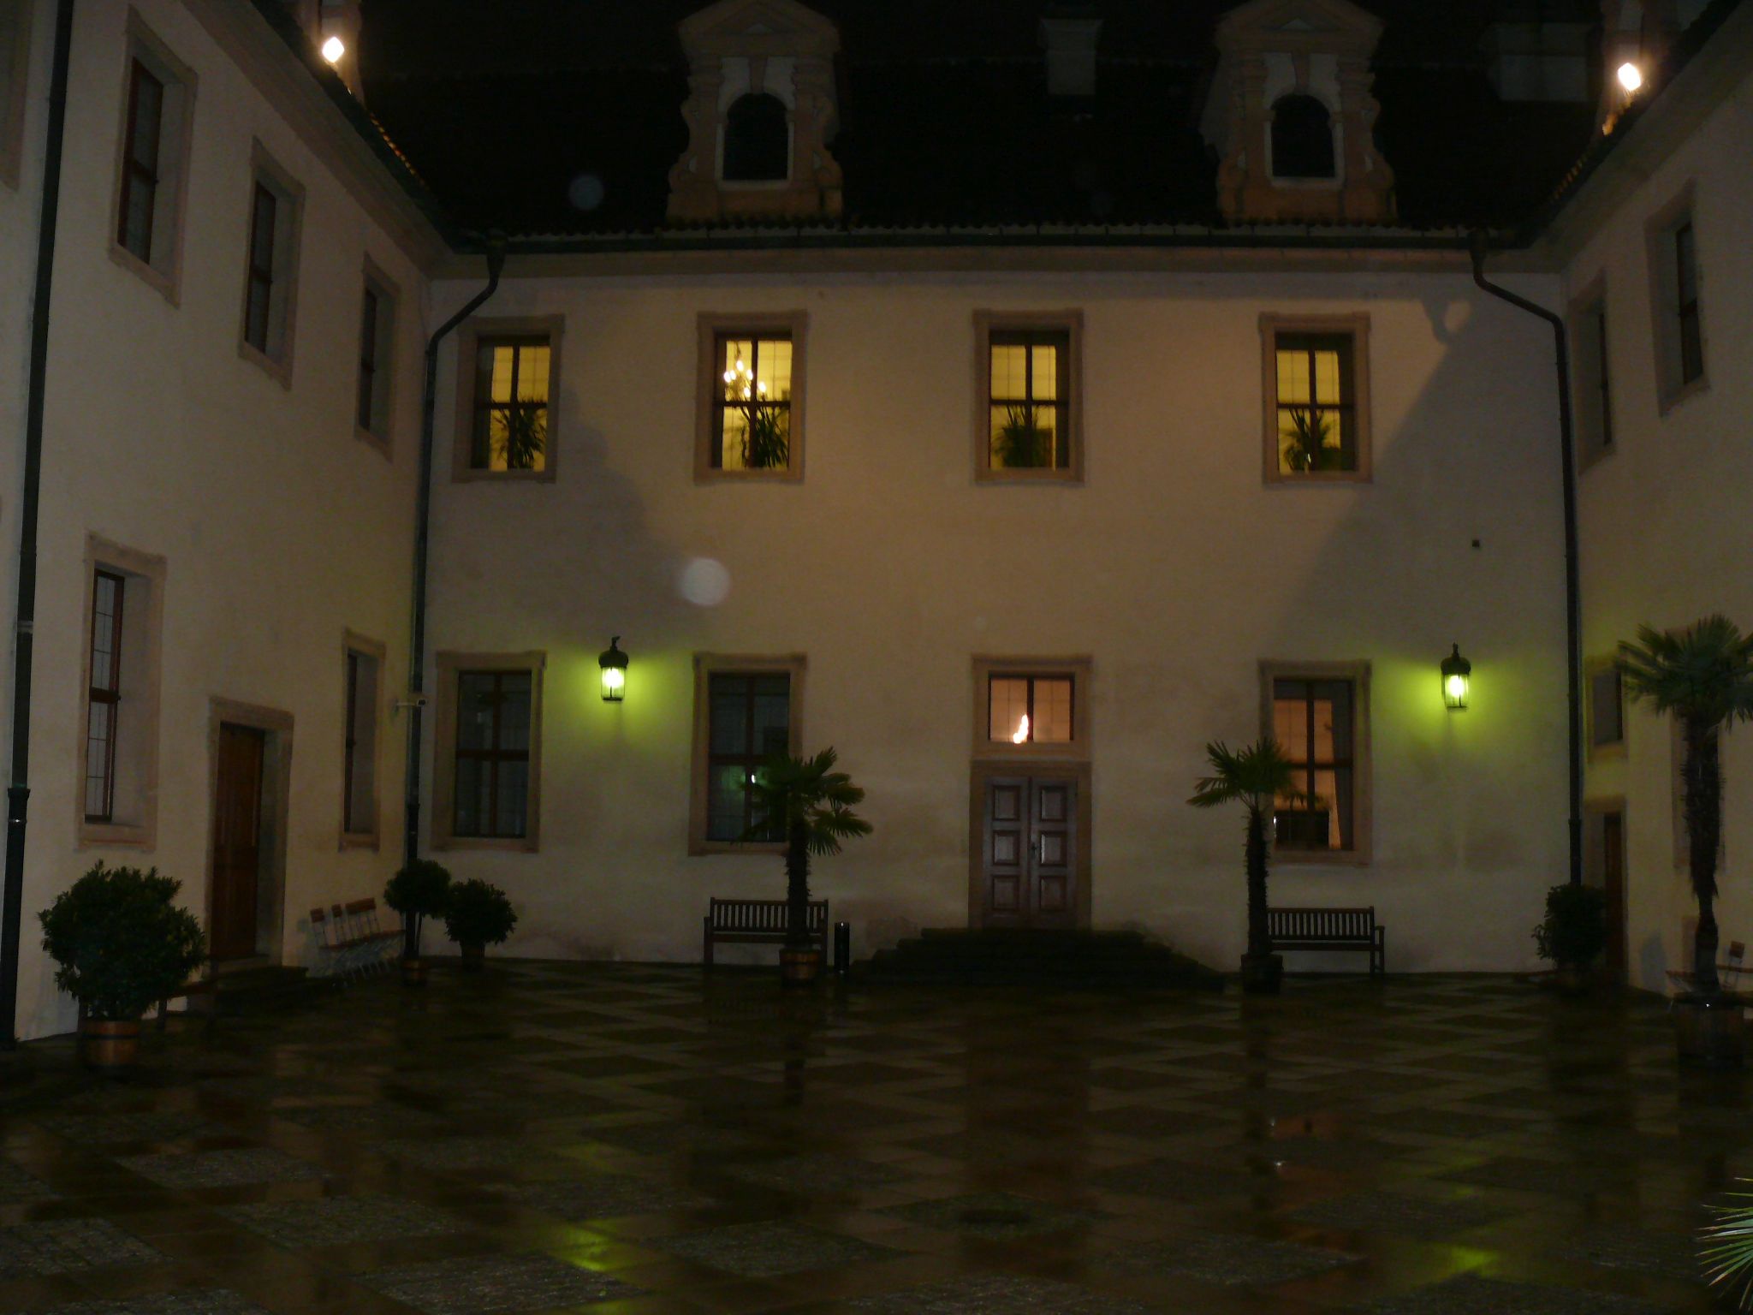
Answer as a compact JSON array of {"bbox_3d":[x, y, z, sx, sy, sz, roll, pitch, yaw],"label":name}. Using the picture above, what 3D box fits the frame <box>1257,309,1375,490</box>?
[{"bbox_3d":[5.802,-3.405,23.458,1.448,2.303,0.250,0,-6,3],"label":"frame"}]

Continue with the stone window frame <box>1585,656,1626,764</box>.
[{"bbox_3d":[8.989,0.611,21.609,0.250,1.270,1.425,0,-6,4],"label":"stone window frame"}]

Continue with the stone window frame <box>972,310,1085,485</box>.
[{"bbox_3d":[2.030,-3.453,23.627,1.460,2.348,0.250,0,-6,3],"label":"stone window frame"}]

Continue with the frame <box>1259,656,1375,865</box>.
[{"bbox_3d":[5.901,1.375,23.843,1.482,2.727,0.250,0,-6,3],"label":"frame"}]

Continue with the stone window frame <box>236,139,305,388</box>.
[{"bbox_3d":[-6.642,-4.245,19.296,0.250,2.384,1.370,0,-6,2],"label":"stone window frame"}]

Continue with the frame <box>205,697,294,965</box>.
[{"bbox_3d":[-6.705,1.913,18.697,0.320,2.783,2.307,0,-6,2],"label":"frame"}]

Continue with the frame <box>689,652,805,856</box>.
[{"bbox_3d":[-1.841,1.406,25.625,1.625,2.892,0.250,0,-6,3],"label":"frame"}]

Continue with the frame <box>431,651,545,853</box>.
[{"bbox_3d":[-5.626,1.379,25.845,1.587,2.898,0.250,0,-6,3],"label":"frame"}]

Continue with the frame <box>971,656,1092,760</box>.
[{"bbox_3d":[2.031,0.681,23.169,1.565,1.359,0.250,0,-6,3],"label":"frame"}]

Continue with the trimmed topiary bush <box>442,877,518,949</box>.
[{"bbox_3d":[-5.024,3.245,22.458,0.950,0.910,0.950,0,-6,3],"label":"trimmed topiary bush"}]

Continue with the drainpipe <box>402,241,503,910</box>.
[{"bbox_3d":[-5.538,-0.909,23.307,1.080,9.620,0.470,0,-6,3],"label":"drainpipe"}]

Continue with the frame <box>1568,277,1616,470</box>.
[{"bbox_3d":[9.051,-3.541,22.212,0.250,2.351,1.379,0,-6,4],"label":"frame"}]

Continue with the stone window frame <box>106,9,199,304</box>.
[{"bbox_3d":[-6.744,-4.570,16.378,0.250,2.384,1.399,0,-6,2],"label":"stone window frame"}]

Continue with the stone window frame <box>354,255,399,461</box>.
[{"bbox_3d":[-6.514,-3.839,22.946,0.250,2.384,1.396,0,-6,2],"label":"stone window frame"}]

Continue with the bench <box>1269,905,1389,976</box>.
[{"bbox_3d":[5.385,3.492,21.669,1.530,0.870,0.600,0,-6,3],"label":"bench"}]

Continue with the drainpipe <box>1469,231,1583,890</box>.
[{"bbox_3d":[8.646,-0.789,23.532,1.440,9.905,0.700,0,-6,3],"label":"drainpipe"}]

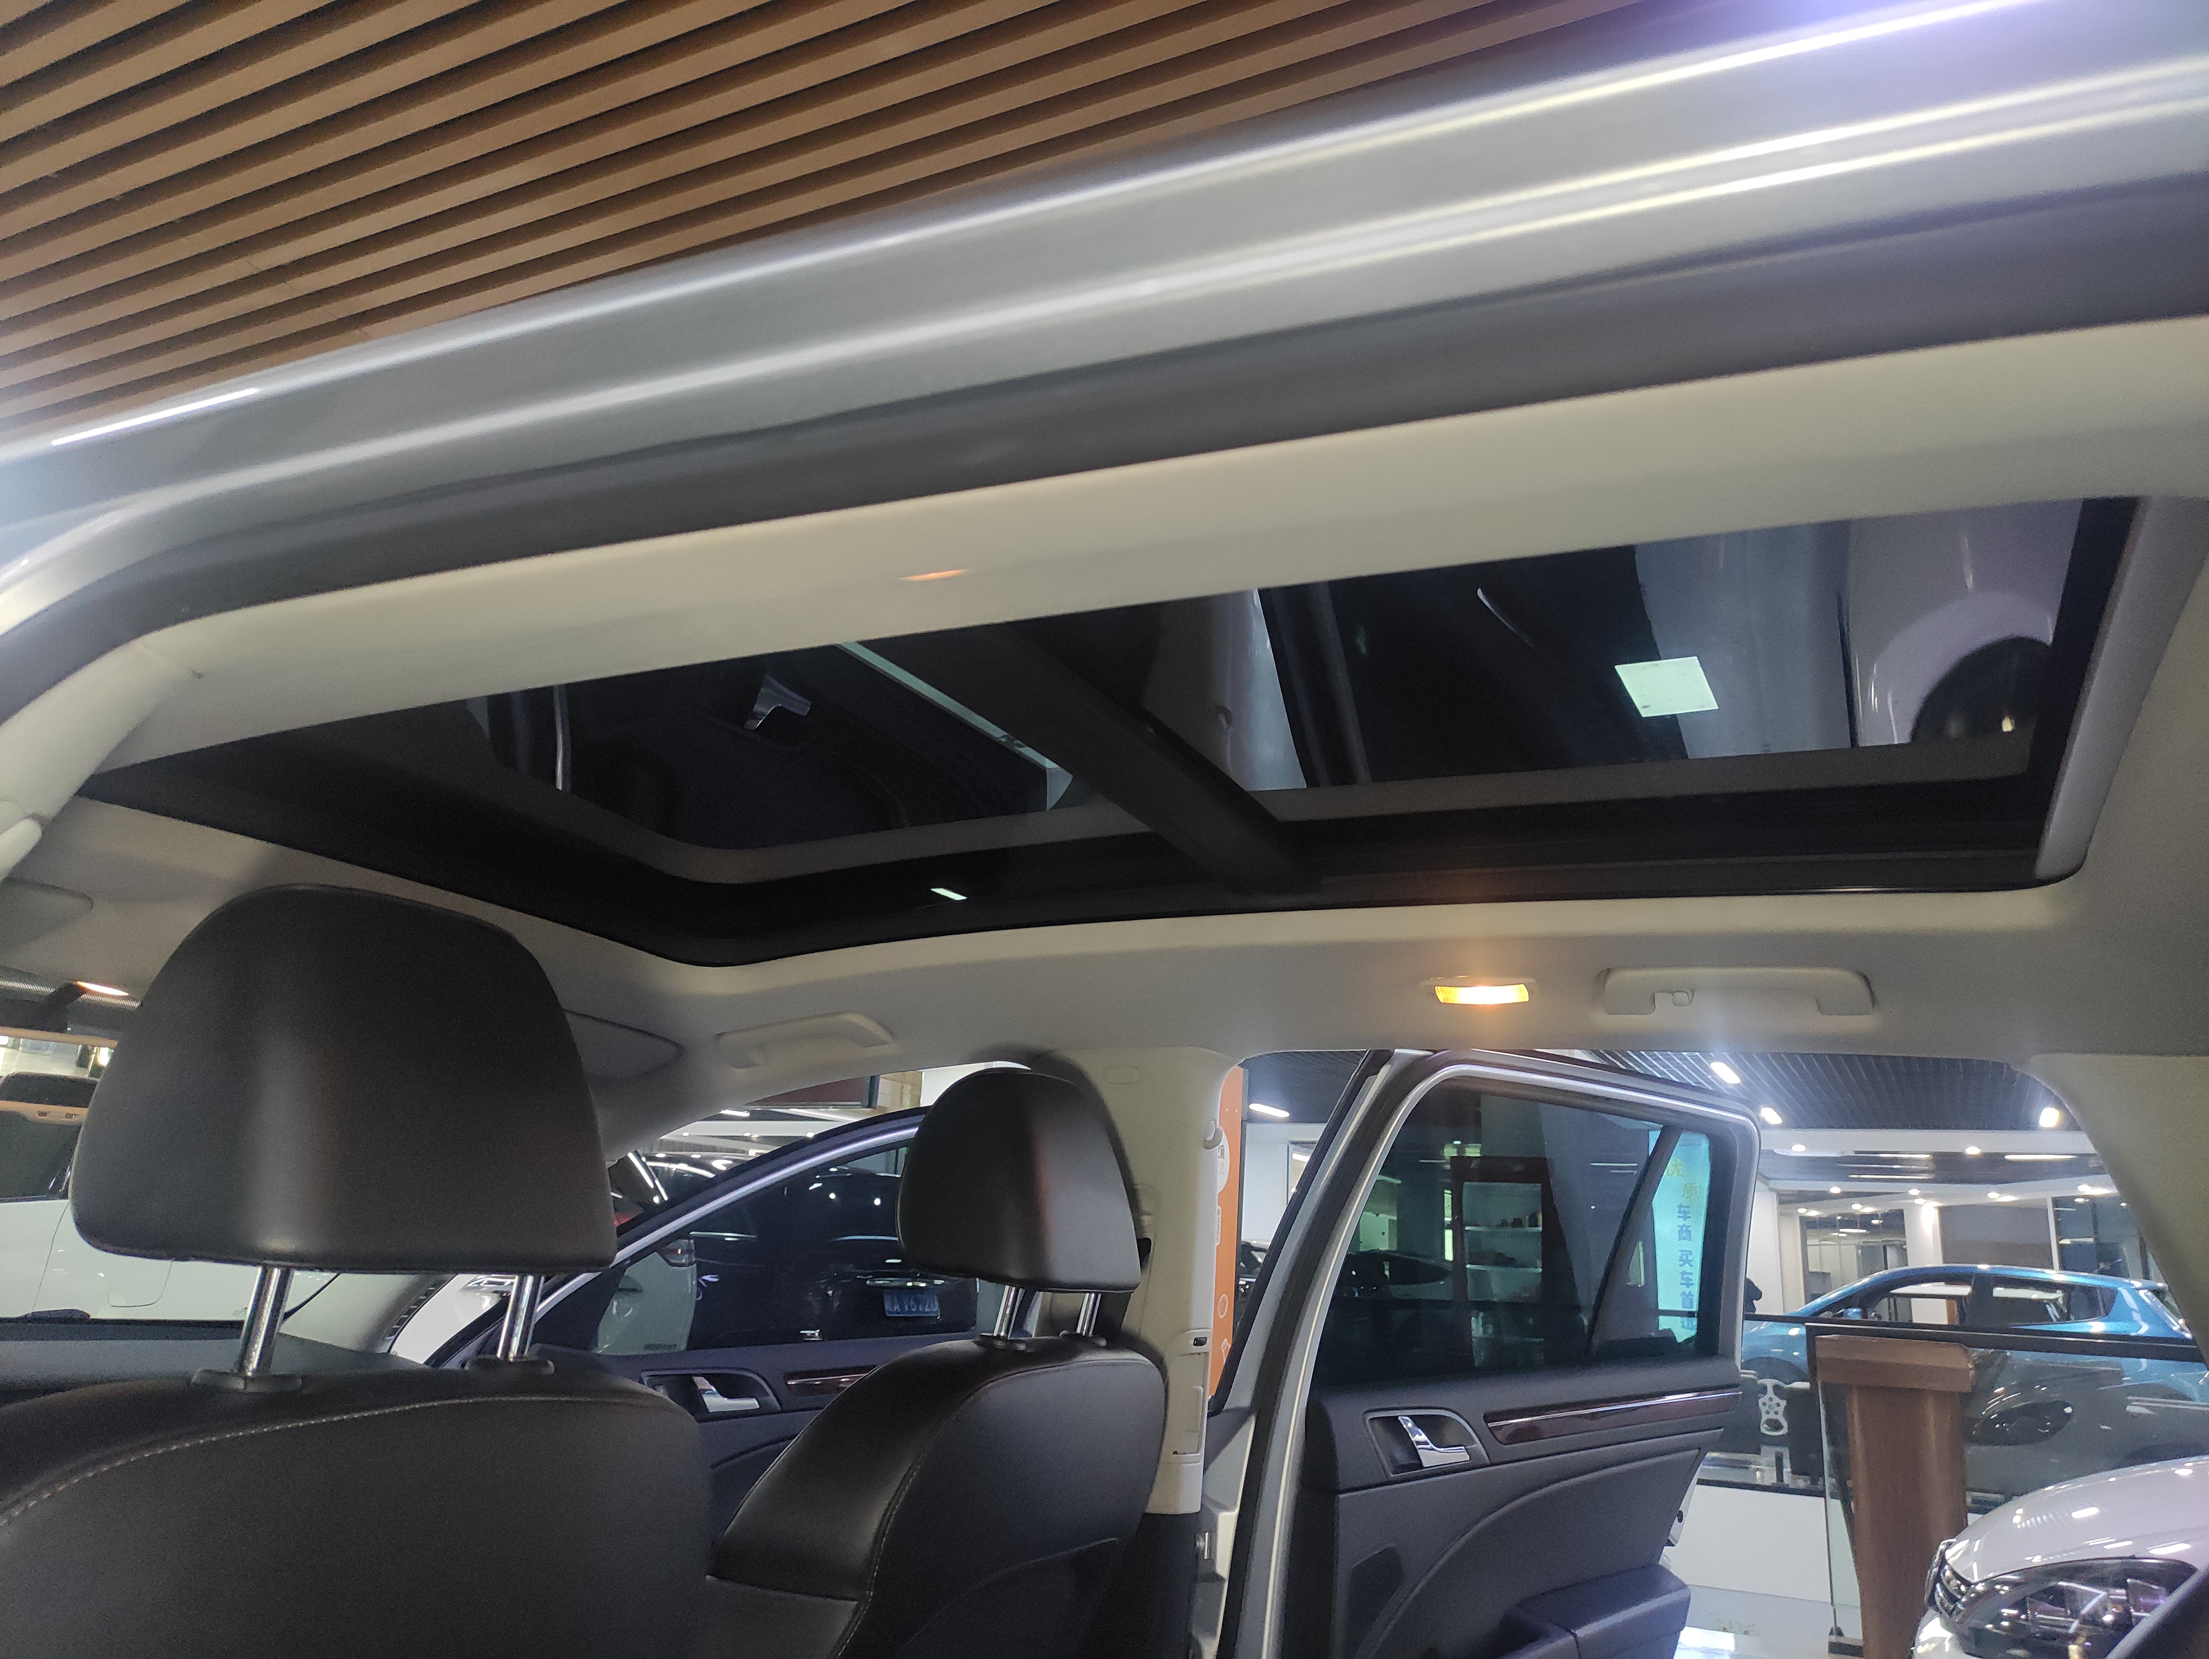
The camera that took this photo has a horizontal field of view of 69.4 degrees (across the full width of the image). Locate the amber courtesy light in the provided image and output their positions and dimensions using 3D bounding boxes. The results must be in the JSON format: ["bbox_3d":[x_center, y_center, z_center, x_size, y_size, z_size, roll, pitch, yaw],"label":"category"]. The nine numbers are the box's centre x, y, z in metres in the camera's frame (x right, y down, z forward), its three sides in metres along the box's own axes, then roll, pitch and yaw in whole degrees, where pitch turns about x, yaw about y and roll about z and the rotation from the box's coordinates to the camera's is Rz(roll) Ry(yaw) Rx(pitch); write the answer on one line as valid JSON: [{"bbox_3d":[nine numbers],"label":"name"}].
[{"bbox_3d":[0.351,0.152,1.485,0.094,0.020,0.040,-5,-28,26],"label":"amber courtesy light"}]

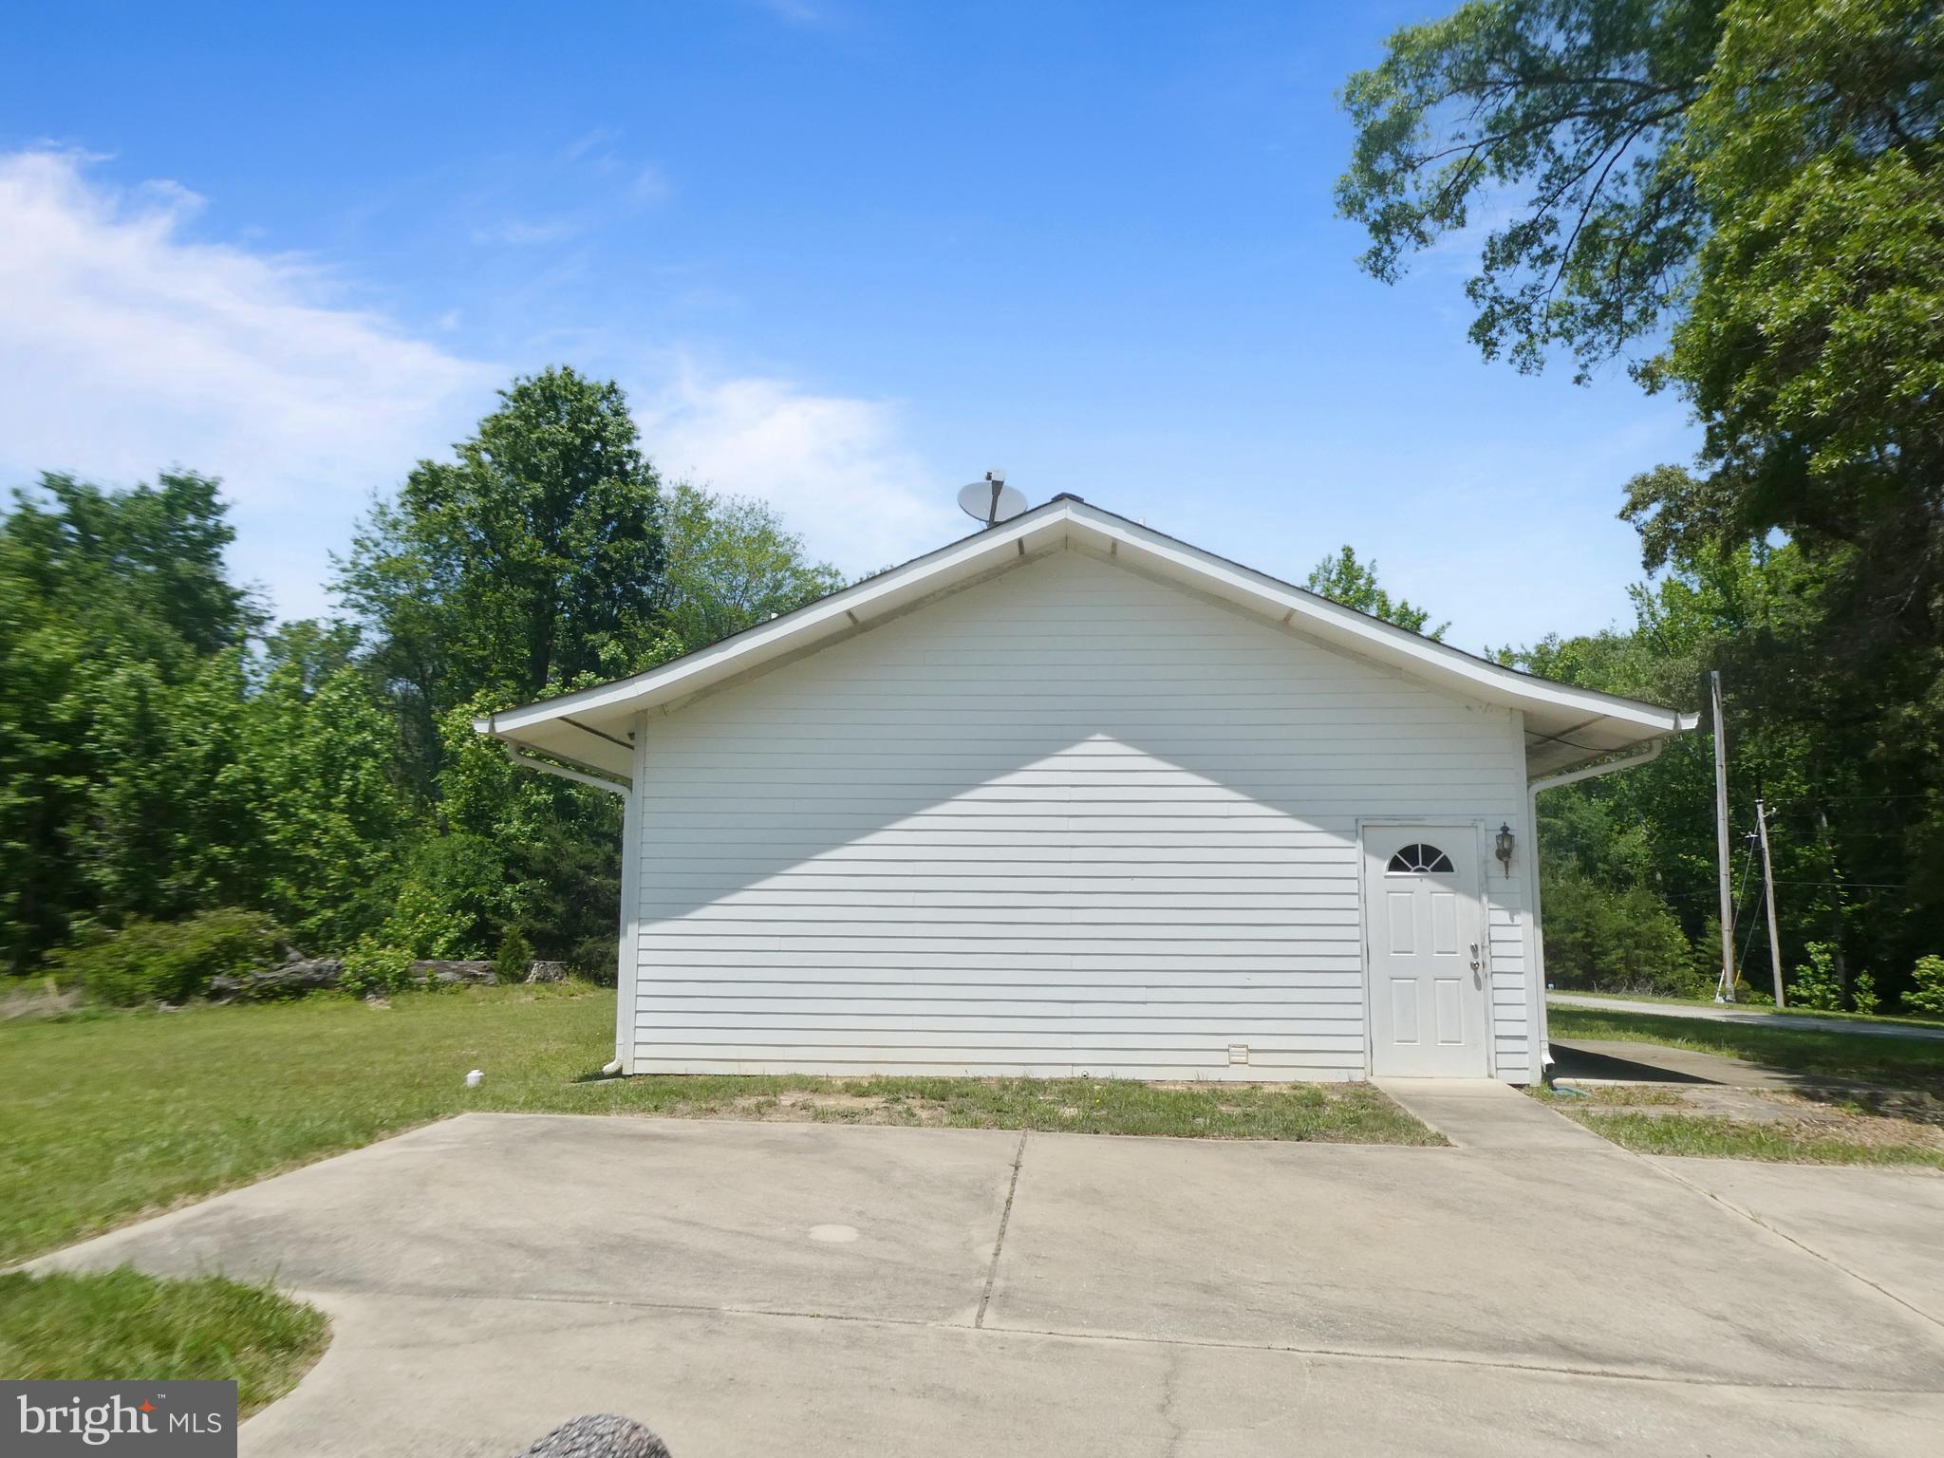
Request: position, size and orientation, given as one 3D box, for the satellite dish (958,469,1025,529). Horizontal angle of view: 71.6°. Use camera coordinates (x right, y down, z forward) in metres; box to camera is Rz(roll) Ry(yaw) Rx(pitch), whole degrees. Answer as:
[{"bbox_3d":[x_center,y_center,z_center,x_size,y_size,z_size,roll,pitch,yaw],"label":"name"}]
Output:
[{"bbox_3d":[0.176,-1.979,11.987,0.600,0.560,0.550,0,-6,0],"label":"satellite dish"}]

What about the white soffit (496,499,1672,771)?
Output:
[{"bbox_3d":[0.805,-0.924,10.805,9.420,1.940,0.070,0,-6,3],"label":"white soffit"}]

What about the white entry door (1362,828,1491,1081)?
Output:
[{"bbox_3d":[3.696,1.808,10.971,0.920,2.030,0.050,0,-6,3],"label":"white entry door"}]

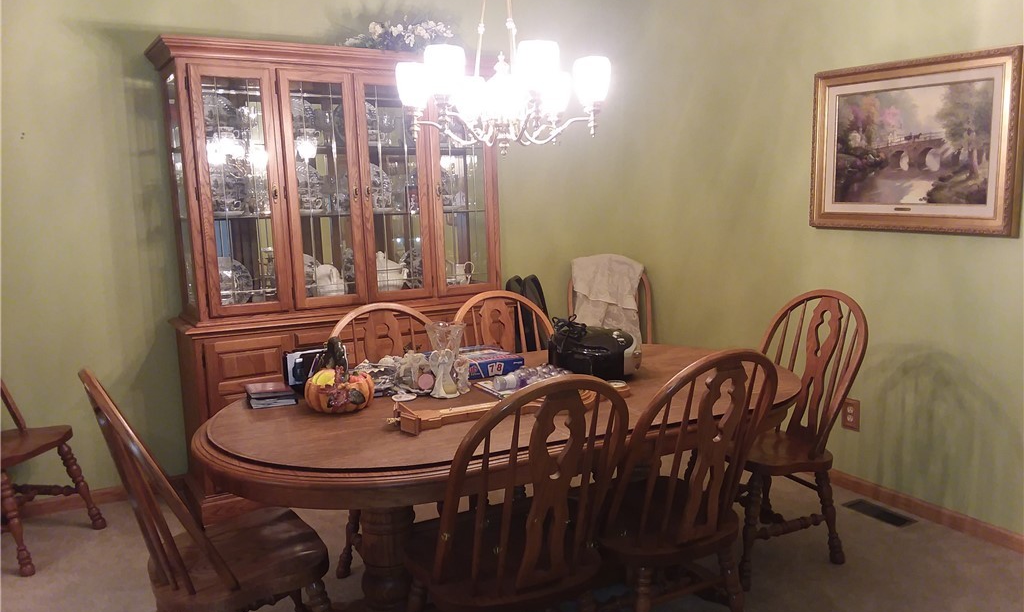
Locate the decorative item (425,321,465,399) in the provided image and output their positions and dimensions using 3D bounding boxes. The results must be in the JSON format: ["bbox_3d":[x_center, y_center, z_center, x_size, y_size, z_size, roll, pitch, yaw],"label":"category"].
[{"bbox_3d":[-0.208,0.161,2.527,0.133,0.226,0.133,-2,10,-5],"label":"decorative item"}]

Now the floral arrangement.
[{"bbox_3d":[-0.517,-1.255,3.733,0.586,0.177,0.212,-7,11,-30],"label":"floral arrangement"}]

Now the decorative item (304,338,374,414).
[{"bbox_3d":[-0.525,0.198,2.384,0.212,0.212,0.197,-3,10,-13],"label":"decorative item"}]

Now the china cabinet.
[{"bbox_3d":[-0.780,-0.161,3.813,1.555,2.003,0.500,-7,11,-30],"label":"china cabinet"}]

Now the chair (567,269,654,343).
[{"bbox_3d":[0.612,0.246,4.269,0.505,1.000,0.535,-3,10,-12],"label":"chair"}]

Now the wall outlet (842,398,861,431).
[{"bbox_3d":[1.528,0.495,3.607,0.014,0.141,0.091,-7,11,-30],"label":"wall outlet"}]

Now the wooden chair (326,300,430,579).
[{"bbox_3d":[-0.352,0.516,2.777,0.505,1.000,0.535,-6,11,-26],"label":"wooden chair"}]

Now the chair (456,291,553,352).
[{"bbox_3d":[0.089,0.466,3.022,0.505,1.000,0.535,-6,11,-26],"label":"chair"}]

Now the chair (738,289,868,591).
[{"bbox_3d":[0.951,0.453,3.008,0.535,1.000,0.505,-5,10,-22],"label":"chair"}]

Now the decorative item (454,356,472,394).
[{"bbox_3d":[-0.155,0.217,2.526,0.056,0.114,0.049,-2,10,-4],"label":"decorative item"}]

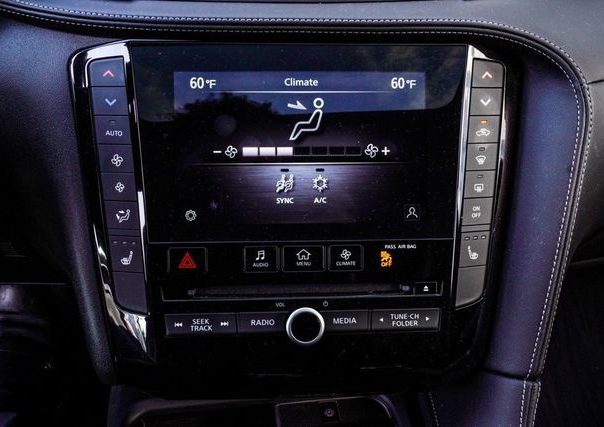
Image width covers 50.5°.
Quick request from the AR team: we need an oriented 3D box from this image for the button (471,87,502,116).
[{"bbox_3d":[0.114,-0.069,0.400,0.019,0.016,0.006,1,6,-6],"label":"button"}]

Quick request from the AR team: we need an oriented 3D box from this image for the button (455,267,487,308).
[{"bbox_3d":[0.107,0.046,0.411,0.018,0.025,0.006,2,6,-6],"label":"button"}]

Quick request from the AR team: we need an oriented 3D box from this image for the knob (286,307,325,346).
[{"bbox_3d":[0.002,0.068,0.395,0.023,0.023,0.014,-1,6,-5],"label":"knob"}]

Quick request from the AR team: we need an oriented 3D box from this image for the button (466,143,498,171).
[{"bbox_3d":[0.112,-0.036,0.403,0.019,0.016,0.006,1,6,-6],"label":"button"}]

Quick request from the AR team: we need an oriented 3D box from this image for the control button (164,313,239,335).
[{"bbox_3d":[-0.062,0.068,0.396,0.043,0.014,0.007,-1,6,-5],"label":"control button"}]

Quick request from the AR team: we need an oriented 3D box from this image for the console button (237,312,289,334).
[{"bbox_3d":[-0.024,0.068,0.399,0.032,0.013,0.007,-1,6,-5],"label":"console button"}]

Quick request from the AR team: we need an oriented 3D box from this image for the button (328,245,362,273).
[{"bbox_3d":[0.027,0.028,0.401,0.022,0.016,0.005,-1,6,-5],"label":"button"}]

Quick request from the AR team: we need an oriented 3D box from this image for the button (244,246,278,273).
[{"bbox_3d":[-0.025,0.028,0.396,0.021,0.016,0.005,-1,6,-5],"label":"button"}]

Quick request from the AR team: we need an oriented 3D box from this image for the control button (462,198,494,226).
[{"bbox_3d":[0.110,-0.001,0.406,0.019,0.016,0.006,1,6,-6],"label":"control button"}]

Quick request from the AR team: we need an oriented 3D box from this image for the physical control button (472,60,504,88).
[{"bbox_3d":[0.115,-0.086,0.398,0.018,0.017,0.006,1,6,-6],"label":"physical control button"}]

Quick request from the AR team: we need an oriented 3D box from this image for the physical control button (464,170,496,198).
[{"bbox_3d":[0.111,-0.019,0.405,0.019,0.016,0.006,1,6,-6],"label":"physical control button"}]

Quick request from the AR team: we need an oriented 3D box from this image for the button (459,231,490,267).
[{"bbox_3d":[0.109,0.022,0.409,0.018,0.022,0.006,1,6,-6],"label":"button"}]

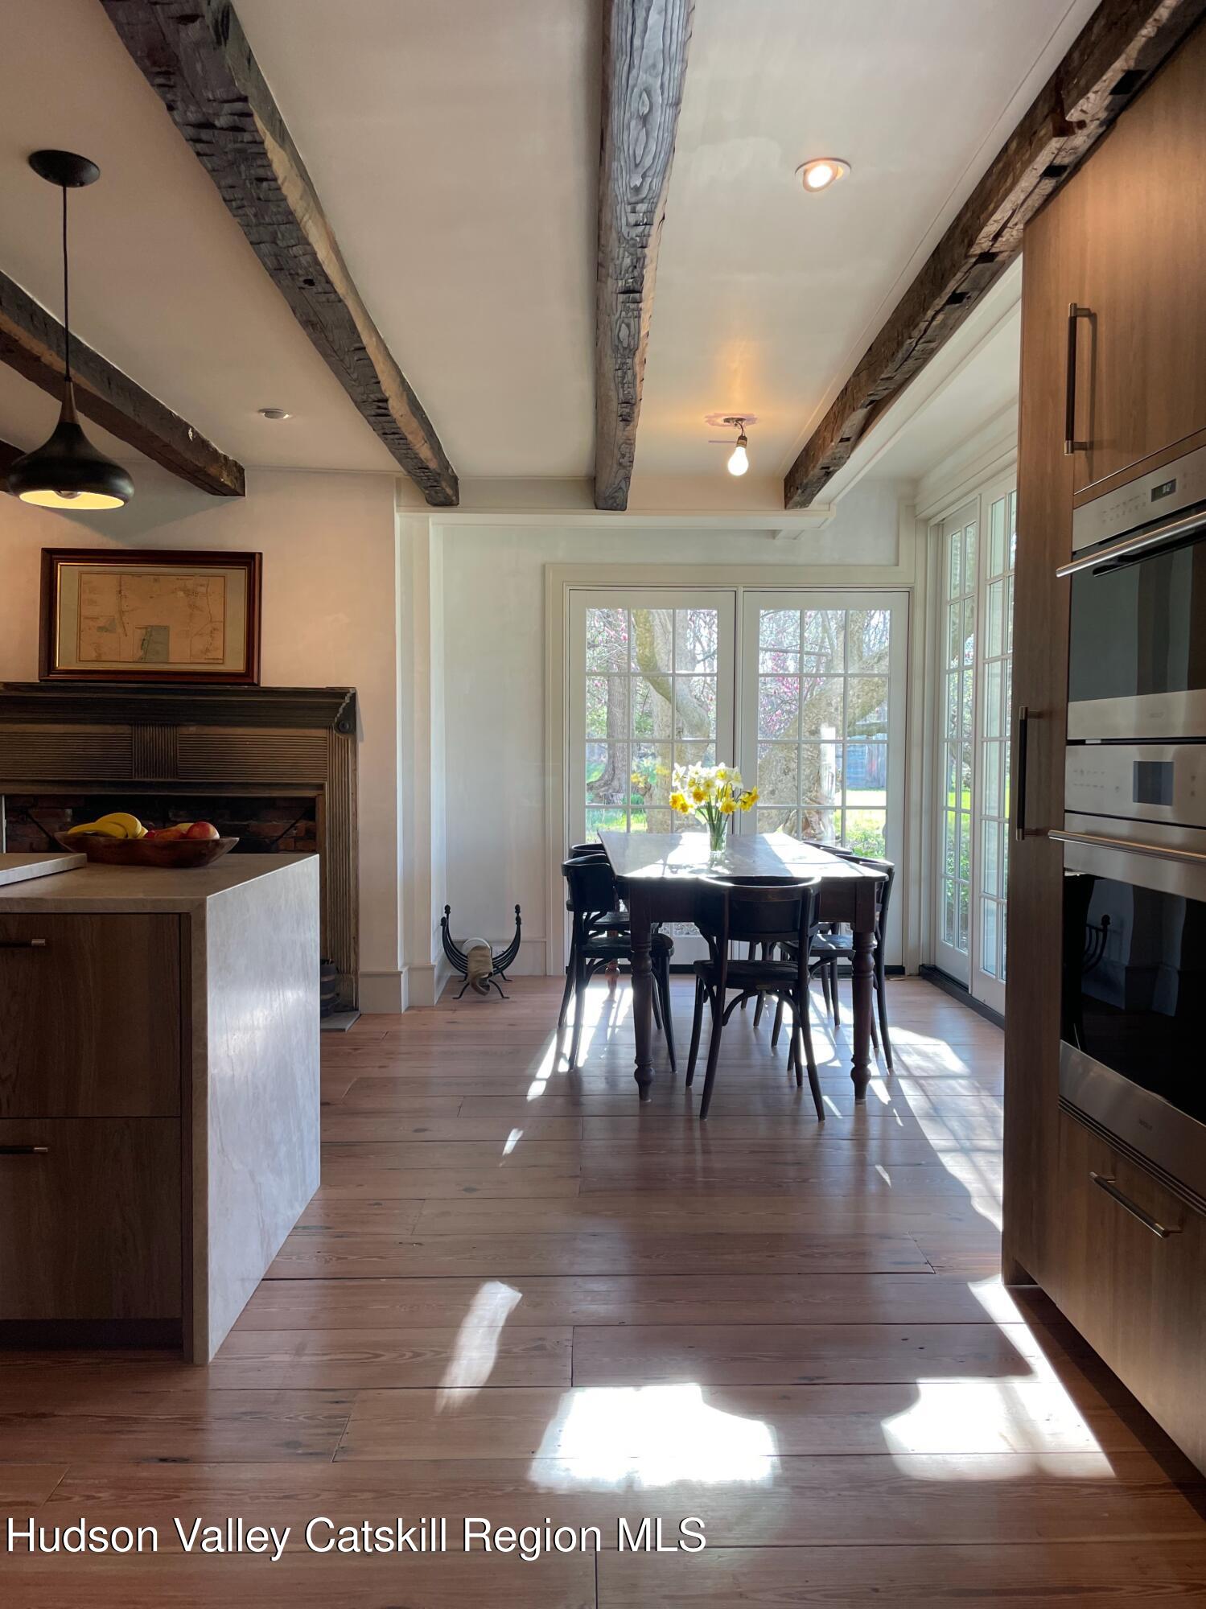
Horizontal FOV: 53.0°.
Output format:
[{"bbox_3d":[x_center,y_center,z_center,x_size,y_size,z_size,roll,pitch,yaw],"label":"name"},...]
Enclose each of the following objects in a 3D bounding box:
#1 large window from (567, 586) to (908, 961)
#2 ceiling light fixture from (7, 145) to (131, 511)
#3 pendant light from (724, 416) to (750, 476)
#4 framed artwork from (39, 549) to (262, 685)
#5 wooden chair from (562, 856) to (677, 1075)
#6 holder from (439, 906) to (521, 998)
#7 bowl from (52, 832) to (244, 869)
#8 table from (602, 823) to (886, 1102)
[{"bbox_3d":[0.717,-0.154,6.445,1.802,2.022,0.100,0,2,-1],"label":"large window"},{"bbox_3d":[-1.185,-1.044,2.684,0.286,0.732,0.286,0,2,-1],"label":"ceiling light fixture"},{"bbox_3d":[0.521,-1.384,4.694,0.097,0.214,0.095,0,2,-1],"label":"pendant light"},{"bbox_3d":[-1.975,-0.822,5.305,0.961,0.598,0.045,0,-2,-5],"label":"framed artwork"},{"bbox_3d":[0.048,0.603,4.722,0.458,0.777,0.438,0,2,-2],"label":"wooden chair"},{"bbox_3d":[-0.608,0.727,6.073,0.388,0.408,0.458,0,2,-3],"label":"holder"},{"bbox_3d":[-1.141,0.106,3.006,0.503,0.082,0.254,1,3,17],"label":"bowl"},{"bbox_3d":[0.473,0.588,5.058,0.916,0.782,2.131,0,2,-1],"label":"table"}]

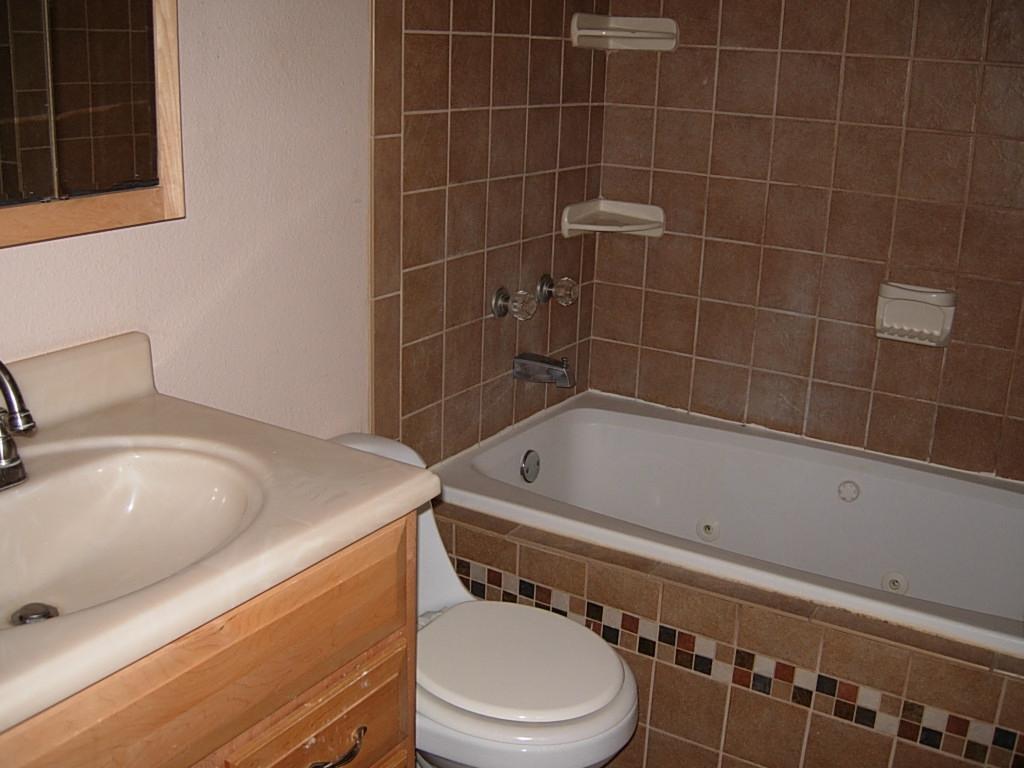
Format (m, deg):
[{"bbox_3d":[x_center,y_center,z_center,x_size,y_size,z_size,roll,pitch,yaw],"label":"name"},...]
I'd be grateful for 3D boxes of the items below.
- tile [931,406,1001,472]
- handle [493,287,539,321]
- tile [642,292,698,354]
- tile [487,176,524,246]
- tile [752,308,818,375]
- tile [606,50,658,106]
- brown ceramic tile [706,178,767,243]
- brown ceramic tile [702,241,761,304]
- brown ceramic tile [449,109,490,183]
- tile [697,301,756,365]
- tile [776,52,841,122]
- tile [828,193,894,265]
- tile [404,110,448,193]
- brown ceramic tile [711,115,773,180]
[{"bbox_3d":[1.048,0.126,2.461,0.151,0.145,0.010,12,20,30],"label":"tile"},{"bbox_3d":[0.011,-0.182,2.450,0.090,0.063,0.063,12,20,30],"label":"handle"},{"bbox_3d":[0.413,-0.161,2.788,0.152,0.152,0.010,12,20,30],"label":"tile"},{"bbox_3d":[-0.016,-0.390,2.426,0.010,0.151,0.151,12,20,30],"label":"tile"},{"bbox_3d":[0.674,-0.102,2.637,0.151,0.151,0.010,12,20,30],"label":"tile"},{"bbox_3d":[0.307,-0.784,2.701,0.142,0.152,0.010,13,20,30],"label":"tile"},{"bbox_3d":[0.553,-0.426,2.619,0.152,0.152,0.010,12,20,30],"label":"brown ceramic tile"},{"bbox_3d":[0.549,-0.279,2.664,0.152,0.152,0.010,12,20,30],"label":"brown ceramic tile"},{"bbox_3d":[-0.092,-0.500,2.252,0.010,0.151,0.151,12,20,30],"label":"brown ceramic tile"},{"bbox_3d":[0.549,-0.132,2.733,0.152,0.152,0.010,13,20,30],"label":"tile"},{"bbox_3d":[0.692,-0.692,2.473,0.152,0.152,0.010,13,20,30],"label":"tile"},{"bbox_3d":[0.810,-0.366,2.471,0.151,0.151,0.010,12,20,30],"label":"tile"},{"bbox_3d":[-0.176,-0.463,2.109,0.009,0.153,0.152,12,20,30],"label":"tile"},{"bbox_3d":[0.557,-0.572,2.574,0.152,0.152,0.010,12,20,30],"label":"brown ceramic tile"}]

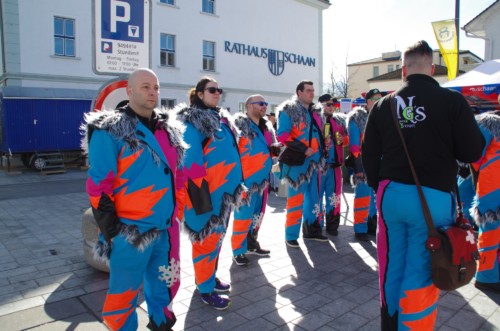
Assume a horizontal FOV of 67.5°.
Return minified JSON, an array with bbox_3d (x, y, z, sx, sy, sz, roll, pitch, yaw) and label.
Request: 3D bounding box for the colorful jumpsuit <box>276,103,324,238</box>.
[{"bbox_3d":[0.594,0.050,4.402,0.420,1.610,0.570,4,7,43],"label":"colorful jumpsuit"}]

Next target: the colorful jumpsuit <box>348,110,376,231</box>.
[{"bbox_3d":[1.463,0.051,4.620,0.560,1.543,0.400,-5,7,-36],"label":"colorful jumpsuit"}]

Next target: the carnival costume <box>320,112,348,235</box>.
[{"bbox_3d":[1.030,0.074,4.756,0.560,1.482,0.380,-2,6,-18],"label":"carnival costume"}]

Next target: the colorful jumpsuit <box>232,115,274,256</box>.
[{"bbox_3d":[0.021,0.194,3.885,0.420,1.435,0.550,3,7,36],"label":"colorful jumpsuit"}]

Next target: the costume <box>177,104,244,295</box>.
[{"bbox_3d":[-0.310,0.268,2.973,0.400,1.489,0.550,2,6,28],"label":"costume"}]

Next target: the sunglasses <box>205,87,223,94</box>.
[{"bbox_3d":[-0.296,-0.576,2.874,0.140,0.050,0.145,4,7,40],"label":"sunglasses"}]

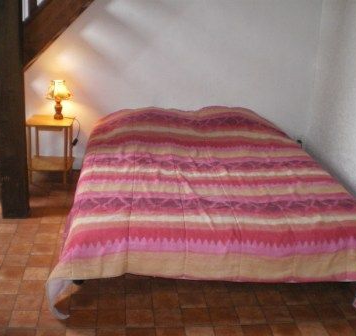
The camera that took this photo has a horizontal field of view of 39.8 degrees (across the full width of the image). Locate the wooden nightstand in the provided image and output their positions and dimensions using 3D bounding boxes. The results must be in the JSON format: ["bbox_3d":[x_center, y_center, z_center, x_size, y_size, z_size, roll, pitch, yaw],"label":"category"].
[{"bbox_3d":[-1.101,-0.150,4.304,0.382,0.539,0.317,1,19,-7],"label":"wooden nightstand"}]

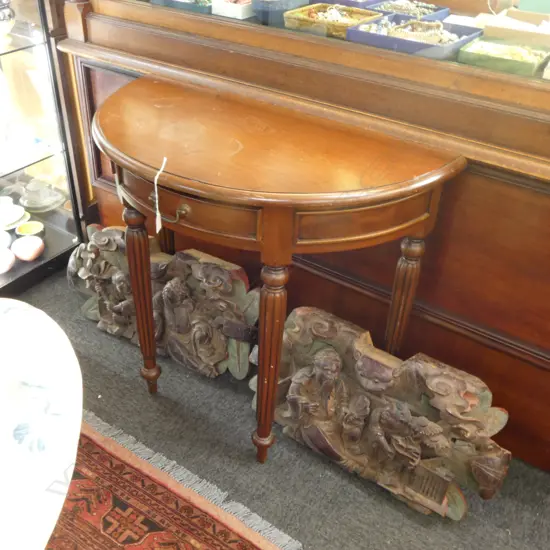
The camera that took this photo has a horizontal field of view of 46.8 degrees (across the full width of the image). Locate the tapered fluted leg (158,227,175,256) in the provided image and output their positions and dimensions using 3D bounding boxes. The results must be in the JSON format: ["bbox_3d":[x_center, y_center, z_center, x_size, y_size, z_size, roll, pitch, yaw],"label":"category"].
[{"bbox_3d":[-0.314,-0.110,1.855,0.054,0.628,0.054,23,39,27],"label":"tapered fluted leg"}]

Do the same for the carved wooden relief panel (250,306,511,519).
[{"bbox_3d":[0.212,0.308,1.553,0.659,0.341,0.111,21,28,25],"label":"carved wooden relief panel"}]

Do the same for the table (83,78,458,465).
[{"bbox_3d":[-0.109,0.036,1.527,0.851,0.770,0.451,23,39,27],"label":"table"}]

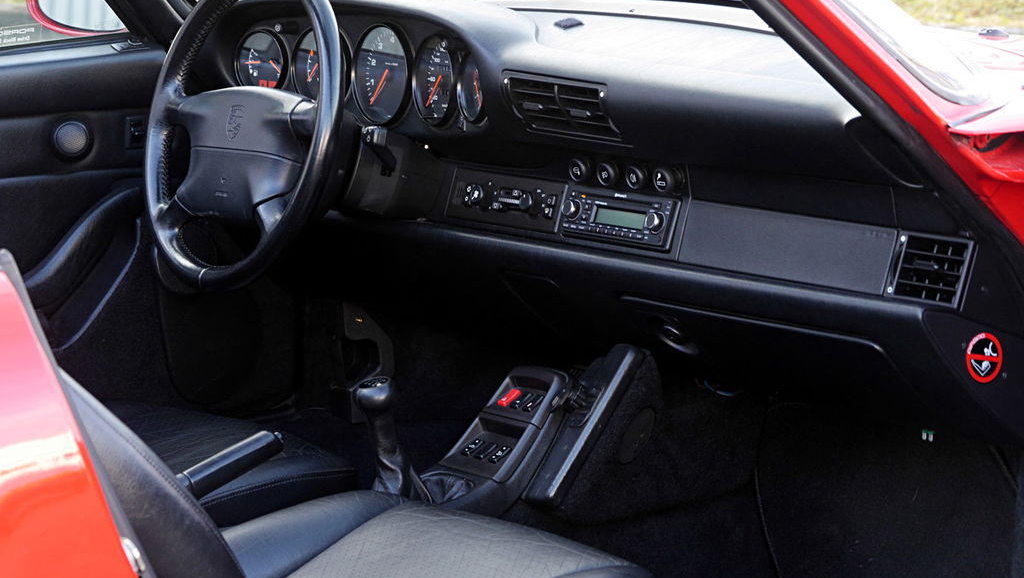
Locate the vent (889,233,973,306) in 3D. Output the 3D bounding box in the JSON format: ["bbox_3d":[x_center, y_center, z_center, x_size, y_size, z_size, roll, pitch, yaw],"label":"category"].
[{"bbox_3d":[0.401,-0.017,3.021,0.030,0.068,0.102,14,-2,-36],"label":"vent"}]

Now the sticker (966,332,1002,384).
[{"bbox_3d":[0.432,0.063,2.920,0.003,0.047,0.047,0,6,-36],"label":"sticker"}]

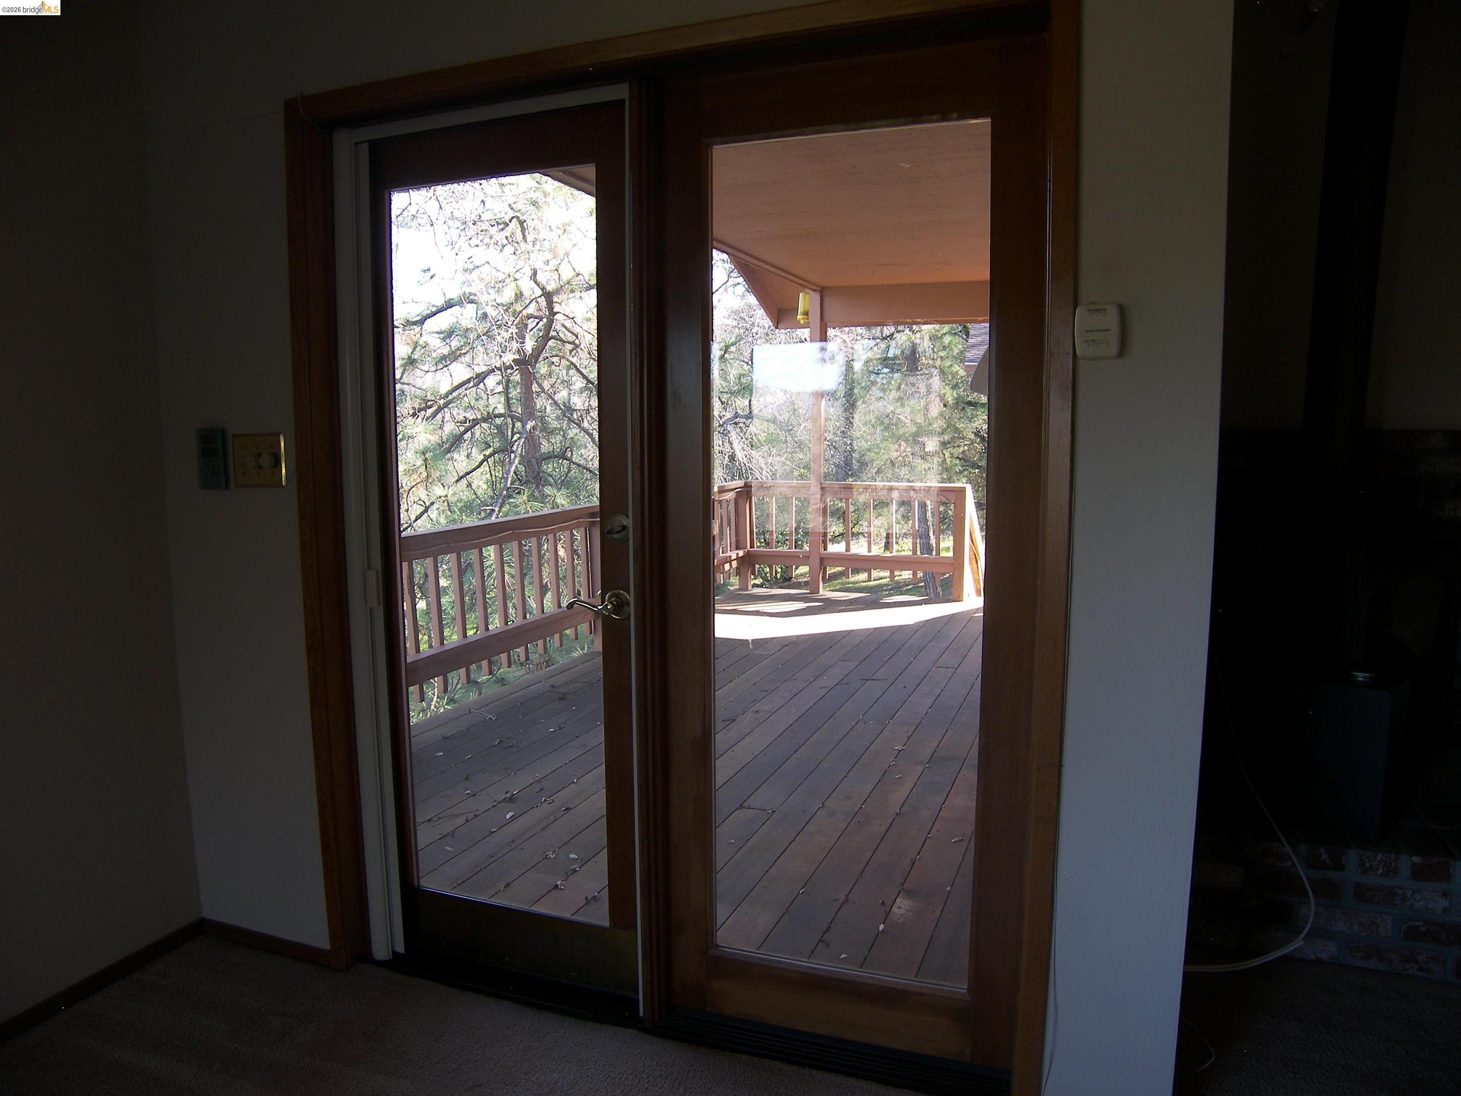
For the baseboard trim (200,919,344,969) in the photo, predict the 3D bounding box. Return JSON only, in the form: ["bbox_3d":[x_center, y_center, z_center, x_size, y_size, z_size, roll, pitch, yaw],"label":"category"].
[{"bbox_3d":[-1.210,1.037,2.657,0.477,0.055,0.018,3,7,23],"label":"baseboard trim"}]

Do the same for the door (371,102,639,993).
[{"bbox_3d":[-0.546,0.031,2.413,0.755,2.015,0.050,3,7,23],"label":"door"}]

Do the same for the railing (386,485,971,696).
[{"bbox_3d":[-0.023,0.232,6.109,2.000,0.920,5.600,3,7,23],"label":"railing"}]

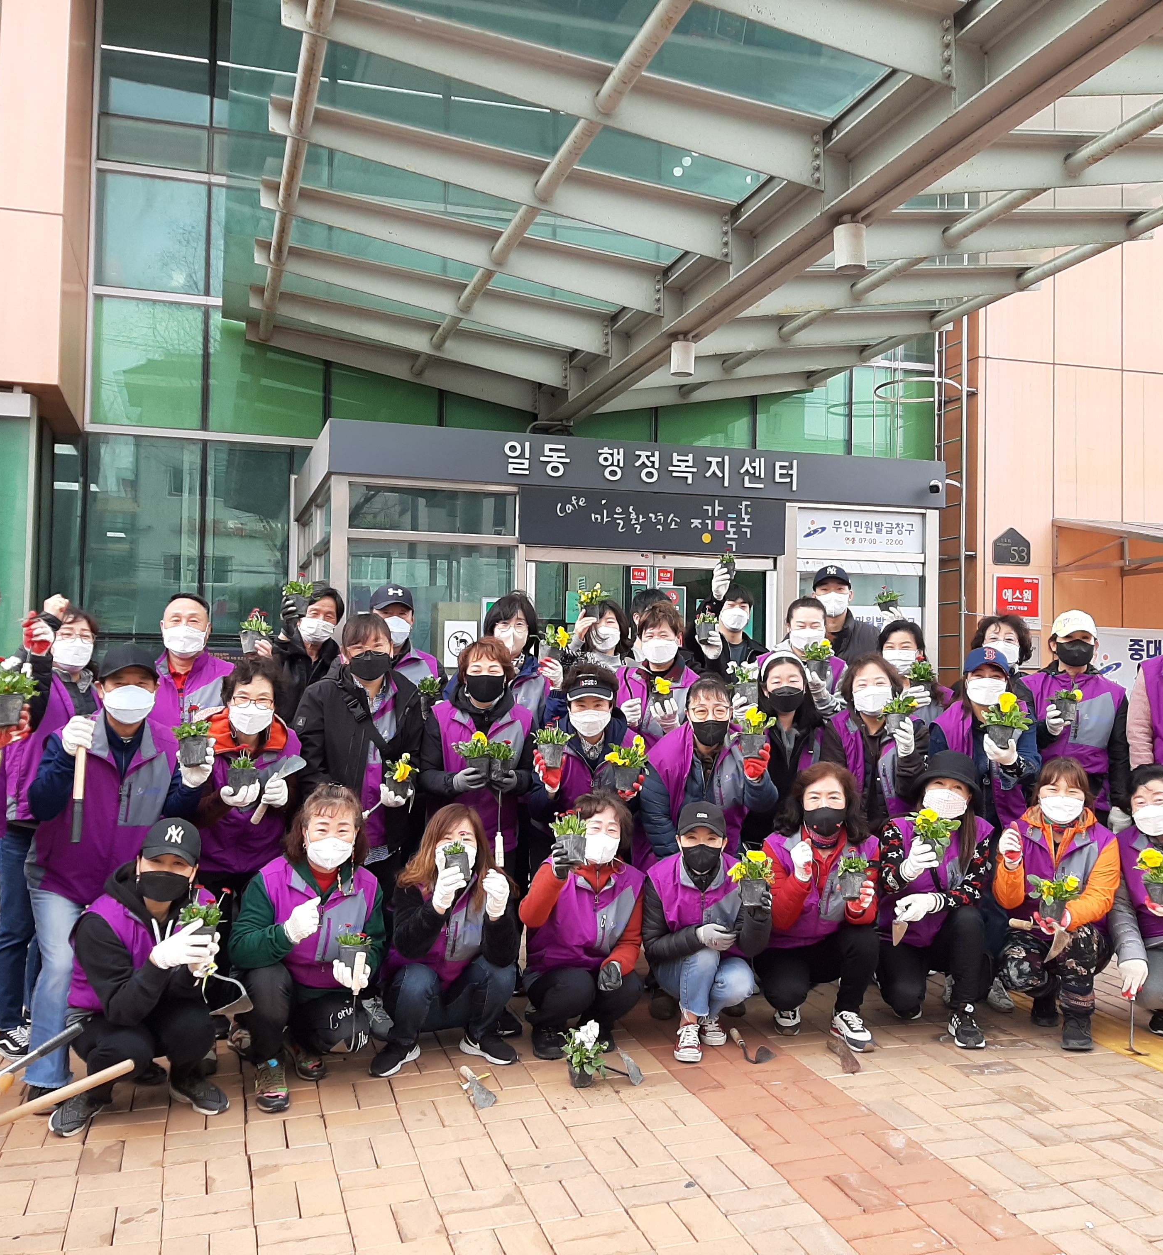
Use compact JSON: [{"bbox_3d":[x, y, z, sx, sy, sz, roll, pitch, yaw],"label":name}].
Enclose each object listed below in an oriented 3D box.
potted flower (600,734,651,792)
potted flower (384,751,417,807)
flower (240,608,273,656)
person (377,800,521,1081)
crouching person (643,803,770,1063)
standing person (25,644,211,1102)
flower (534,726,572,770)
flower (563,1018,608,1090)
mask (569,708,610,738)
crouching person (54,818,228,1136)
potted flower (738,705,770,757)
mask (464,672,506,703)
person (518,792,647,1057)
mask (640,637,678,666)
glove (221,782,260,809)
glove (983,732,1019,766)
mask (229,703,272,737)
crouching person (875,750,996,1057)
[{"bbox_3d":[0.157,0.487,4.500,0.165,0.200,0.145,1,-2,2],"label":"potted flower"},{"bbox_3d":[-0.637,0.531,4.420,0.120,0.190,0.120,1,-2,-10],"label":"potted flower"},{"bbox_3d":[-1.228,0.015,4.750,0.125,0.175,0.120,1,-2,-12],"label":"flower"},{"bbox_3d":[-0.479,1.055,4.477,0.490,0.910,0.640,1,-2,-6],"label":"person"},{"bbox_3d":[0.458,1.080,4.680,0.460,0.895,0.620,0,-2,0],"label":"crouching person"},{"bbox_3d":[-1.458,0.754,3.949,0.520,1.440,0.550,2,-2,-18],"label":"standing person"},{"bbox_3d":[-0.103,0.433,4.500,0.135,0.165,0.130,1,-2,-2],"label":"flower"},{"bbox_3d":[0.011,1.435,4.240,0.155,0.215,0.145,0,-2,0],"label":"flower"},{"bbox_3d":[0.030,0.370,4.880,0.152,0.115,0.085,1,-2,0],"label":"mask"},{"bbox_3d":[-1.394,1.050,3.987,0.490,0.895,0.620,2,-3,-30],"label":"crouching person"},{"bbox_3d":[0.634,0.382,4.620,0.125,0.180,0.125,1,-2,7],"label":"potted flower"},{"bbox_3d":[-0.368,0.229,4.780,0.145,0.110,0.085,1,-2,-4],"label":"mask"},{"bbox_3d":[0.008,1.070,4.730,0.470,0.920,0.620,1,-2,-9],"label":"person"},{"bbox_3d":[0.327,0.103,5.330,0.155,0.118,0.085,1,-2,-1],"label":"mask"},{"bbox_3d":[-1.156,0.566,4.250,0.125,0.095,0.110,2,-2,-37],"label":"glove"},{"bbox_3d":[1.623,0.474,4.870,0.125,0.125,0.100,0,-2,17],"label":"glove"},{"bbox_3d":[-1.163,0.324,4.420,0.148,0.118,0.085,1,-2,-11],"label":"mask"},{"bbox_3d":[1.393,1.031,4.970,0.460,1.050,0.680,0,-2,14],"label":"crouching person"}]

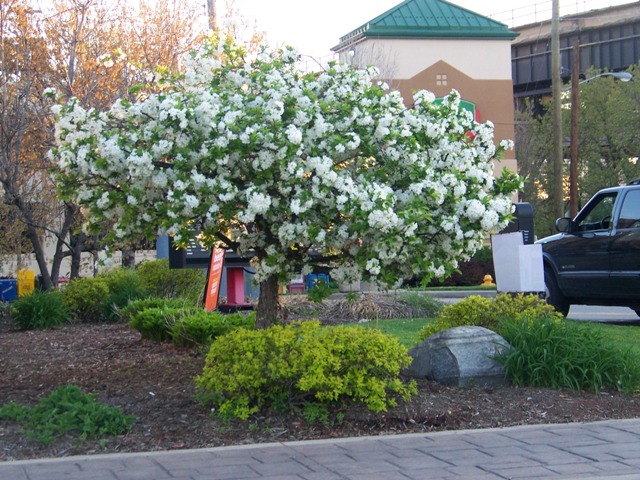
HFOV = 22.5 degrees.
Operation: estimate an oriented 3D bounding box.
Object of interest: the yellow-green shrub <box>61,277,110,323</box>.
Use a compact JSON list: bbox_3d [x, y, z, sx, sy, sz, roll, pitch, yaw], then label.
[{"bbox_3d":[-2.989,0.757,20.500,0.688,0.583,0.650,-1,0,0],"label":"yellow-green shrub"}]

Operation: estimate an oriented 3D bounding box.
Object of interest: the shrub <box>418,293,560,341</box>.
[{"bbox_3d":[1.486,0.738,14.100,1.245,0.539,1.050,-1,0,0],"label":"shrub"}]

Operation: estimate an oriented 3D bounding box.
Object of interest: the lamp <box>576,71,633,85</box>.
[{"bbox_3d":[9.551,-5.455,54.000,1.900,0.460,0.360,-1,0,0],"label":"lamp"}]

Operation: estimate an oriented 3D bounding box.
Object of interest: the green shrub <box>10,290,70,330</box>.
[{"bbox_3d":[-3.400,0.844,19.600,0.743,0.457,0.700,-1,0,0],"label":"green shrub"}]

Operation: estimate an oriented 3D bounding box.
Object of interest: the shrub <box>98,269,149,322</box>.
[{"bbox_3d":[-2.577,0.714,21.200,0.685,0.677,0.650,-1,0,0],"label":"shrub"}]

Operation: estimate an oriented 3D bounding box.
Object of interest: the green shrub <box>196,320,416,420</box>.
[{"bbox_3d":[-0.084,0.779,10.000,1.368,0.545,1.100,-1,0,0],"label":"green shrub"}]

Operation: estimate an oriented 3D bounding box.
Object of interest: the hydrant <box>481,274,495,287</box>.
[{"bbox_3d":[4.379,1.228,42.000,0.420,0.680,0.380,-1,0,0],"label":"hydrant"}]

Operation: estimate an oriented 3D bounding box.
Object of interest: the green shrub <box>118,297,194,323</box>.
[{"bbox_3d":[-1.899,0.869,18.800,0.935,0.394,0.750,-1,0,0],"label":"green shrub"}]

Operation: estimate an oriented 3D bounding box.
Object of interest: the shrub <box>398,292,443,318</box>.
[{"bbox_3d":[1.287,0.849,20.600,0.615,0.352,0.550,-1,0,0],"label":"shrub"}]

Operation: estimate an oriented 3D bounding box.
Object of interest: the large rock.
[{"bbox_3d":[1.002,0.830,11.600,0.786,0.412,0.600,-1,0,0],"label":"large rock"}]

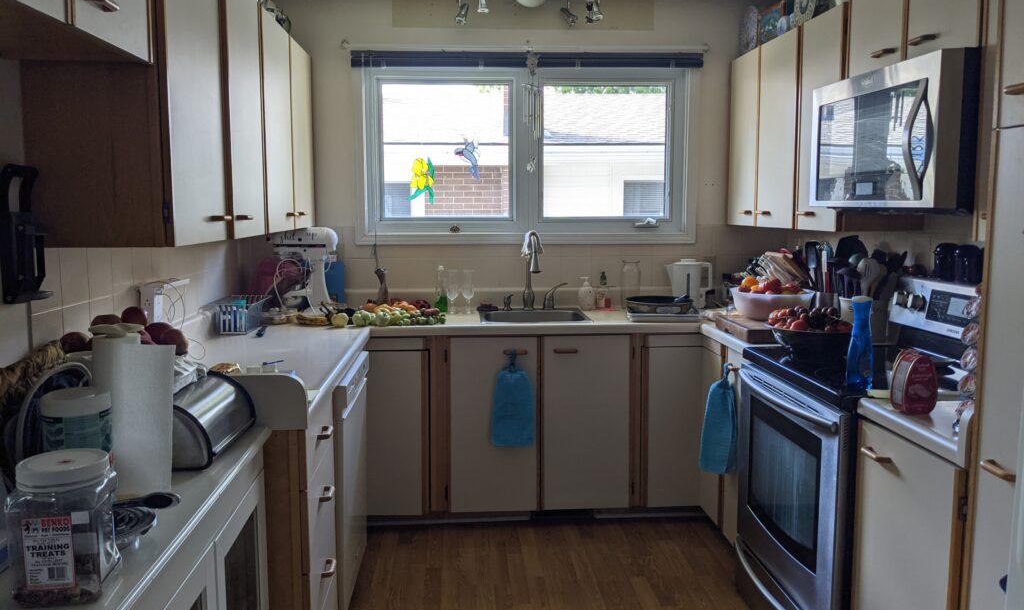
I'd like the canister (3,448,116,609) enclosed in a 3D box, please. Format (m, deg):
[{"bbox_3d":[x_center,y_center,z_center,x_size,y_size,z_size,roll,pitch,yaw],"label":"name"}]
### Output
[{"bbox_3d":[-0.630,0.312,1.140,0.122,0.182,0.122,-2,7,-14],"label":"canister"}]

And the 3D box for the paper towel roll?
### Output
[{"bbox_3d":[-0.728,0.210,1.538,0.135,0.285,0.135,-1,7,-4],"label":"paper towel roll"}]

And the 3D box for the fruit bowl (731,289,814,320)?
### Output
[{"bbox_3d":[1.082,-0.004,3.329,0.350,0.120,0.350,0,7,0],"label":"fruit bowl"}]

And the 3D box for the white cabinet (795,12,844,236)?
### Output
[{"bbox_3d":[1.294,-0.670,2.960,0.330,0.790,0.370,-1,7,-4],"label":"white cabinet"}]

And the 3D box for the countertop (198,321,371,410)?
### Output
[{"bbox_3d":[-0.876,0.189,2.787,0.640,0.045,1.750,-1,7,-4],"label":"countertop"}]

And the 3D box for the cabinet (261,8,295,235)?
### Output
[{"bbox_3d":[-1.063,-0.691,3.092,0.335,0.810,0.485,-1,7,-4],"label":"cabinet"}]

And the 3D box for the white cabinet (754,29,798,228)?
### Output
[{"bbox_3d":[1.294,-0.743,3.466,0.315,0.815,0.440,-1,7,-4],"label":"white cabinet"}]

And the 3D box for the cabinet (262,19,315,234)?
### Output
[{"bbox_3d":[-1.057,-0.703,3.242,0.330,0.790,0.970,-1,7,-4],"label":"cabinet"}]

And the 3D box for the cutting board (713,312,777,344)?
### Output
[{"bbox_3d":[1.023,0.094,3.215,0.300,0.047,0.420,-1,7,-4],"label":"cutting board"}]

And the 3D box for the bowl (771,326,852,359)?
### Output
[{"bbox_3d":[0.991,0.117,2.625,0.290,0.115,0.290,0,7,0],"label":"bowl"}]

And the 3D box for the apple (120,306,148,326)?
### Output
[{"bbox_3d":[-0.889,0.033,1.880,0.064,0.060,0.064,-1,7,-4],"label":"apple"}]

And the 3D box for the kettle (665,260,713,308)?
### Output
[{"bbox_3d":[0.875,-0.105,3.968,0.240,0.243,0.155,-1,7,-4],"label":"kettle"}]

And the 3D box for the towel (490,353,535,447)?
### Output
[{"bbox_3d":[0.002,0.409,3.441,0.190,0.410,0.040,-1,7,-4],"label":"towel"}]

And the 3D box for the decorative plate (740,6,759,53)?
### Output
[{"bbox_3d":[1.144,-1.310,3.823,0.035,0.240,0.240,6,6,-5],"label":"decorative plate"}]

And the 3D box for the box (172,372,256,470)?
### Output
[{"bbox_3d":[-0.768,0.244,1.833,0.250,0.158,0.360,-1,7,-4],"label":"box"}]

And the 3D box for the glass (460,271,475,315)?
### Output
[{"bbox_3d":[-0.217,-0.067,3.875,0.070,0.210,0.070,-1,7,-4],"label":"glass"}]

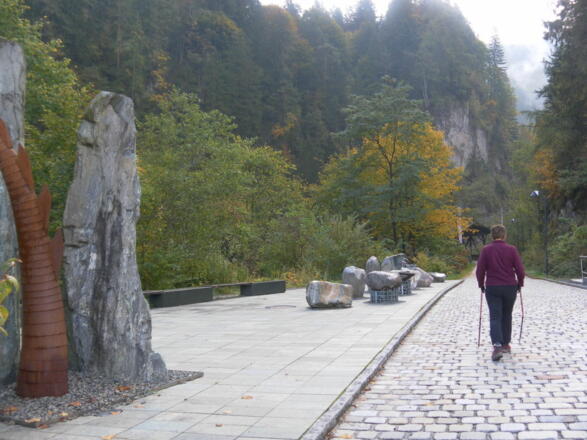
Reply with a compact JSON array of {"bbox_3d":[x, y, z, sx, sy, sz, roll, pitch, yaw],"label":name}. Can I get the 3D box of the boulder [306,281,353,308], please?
[{"bbox_3d":[0.799,1.653,13.165,1.000,0.580,0.600,-1,-2,-9],"label":"boulder"}]

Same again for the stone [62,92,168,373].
[{"bbox_3d":[-2.216,0.192,7.346,1.150,3.500,0.850,-1,-2,-17],"label":"stone"}]

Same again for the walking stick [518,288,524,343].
[{"bbox_3d":[3.013,1.280,7.860,0.050,0.800,0.050,-5,16,2],"label":"walking stick"}]

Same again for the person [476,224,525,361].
[{"bbox_3d":[2.644,0.907,7.580,0.600,1.670,0.520,-2,-2,19],"label":"person"}]

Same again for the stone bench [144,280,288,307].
[{"bbox_3d":[-2.186,1.984,16.049,4.520,0.370,0.550,0,-2,-38],"label":"stone bench"}]

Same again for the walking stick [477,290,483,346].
[{"bbox_3d":[2.471,1.309,7.835,0.040,0.830,0.040,3,17,19],"label":"walking stick"}]

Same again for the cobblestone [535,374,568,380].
[{"bbox_3d":[2.765,1.710,6.360,0.340,0.090,0.200,-2,-2,-6],"label":"cobblestone"}]

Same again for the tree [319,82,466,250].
[{"bbox_3d":[5.839,-3.097,35.000,8.700,10.100,8.000,-2,-2,11],"label":"tree"}]

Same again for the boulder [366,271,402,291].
[{"bbox_3d":[2.047,1.372,13.350,0.800,0.430,0.600,-2,-2,-6],"label":"boulder"}]

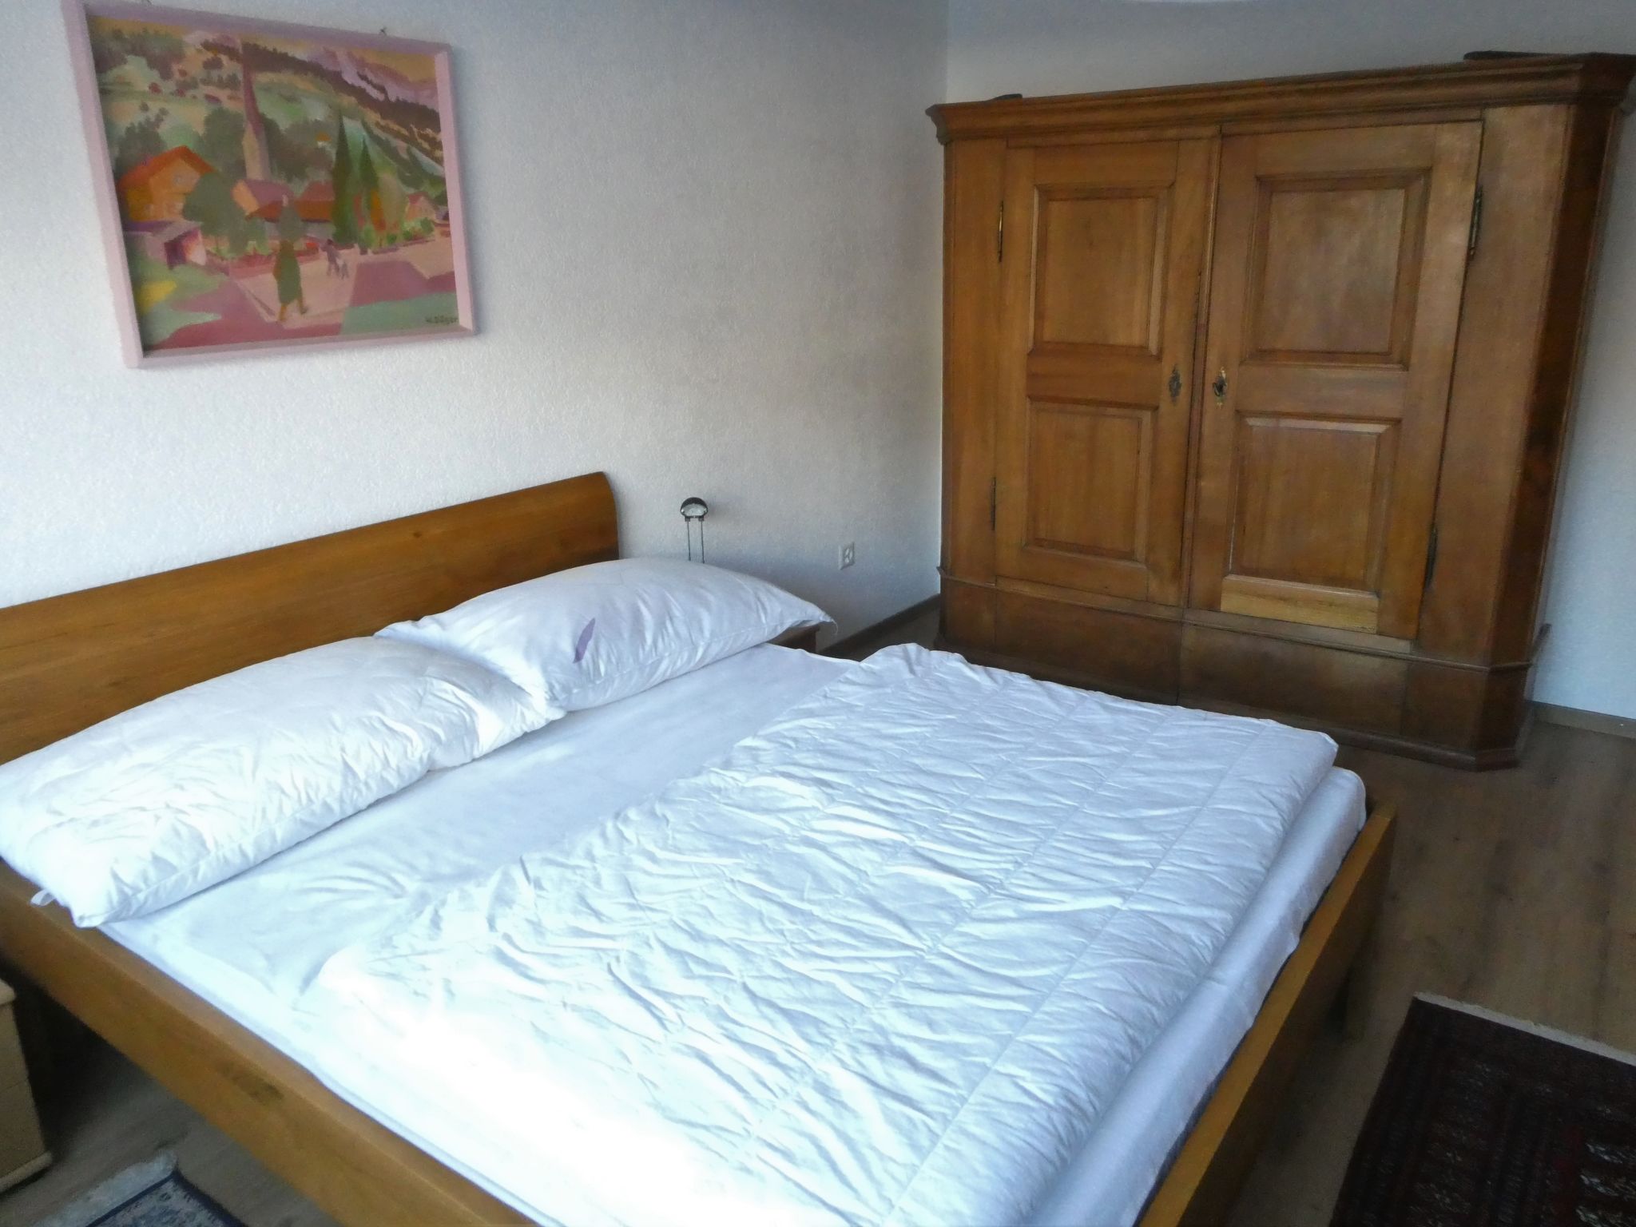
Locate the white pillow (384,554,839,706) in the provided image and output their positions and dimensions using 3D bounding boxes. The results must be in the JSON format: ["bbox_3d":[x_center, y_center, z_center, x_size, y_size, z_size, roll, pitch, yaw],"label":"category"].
[{"bbox_3d":[-0.526,0.004,2.896,0.580,0.180,0.940,21,28,36],"label":"white pillow"}]

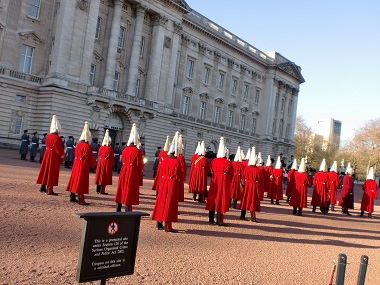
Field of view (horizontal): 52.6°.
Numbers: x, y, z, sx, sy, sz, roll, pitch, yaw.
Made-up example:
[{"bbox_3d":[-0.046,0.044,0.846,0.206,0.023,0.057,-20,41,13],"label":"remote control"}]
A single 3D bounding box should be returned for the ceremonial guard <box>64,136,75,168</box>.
[{"bbox_3d":[-7.401,0.593,23.500,0.550,1.900,0.450,5,-3,39],"label":"ceremonial guard"}]

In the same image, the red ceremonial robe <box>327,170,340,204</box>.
[{"bbox_3d":[6.088,1.935,16.300,0.600,1.400,0.480,6,-3,28],"label":"red ceremonial robe"}]

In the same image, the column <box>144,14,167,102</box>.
[{"bbox_3d":[-5.067,-12.509,57.196,1.500,12.900,1.500,5,-3,41],"label":"column"}]

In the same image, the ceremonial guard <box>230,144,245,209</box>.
[{"bbox_3d":[1.592,1.208,13.150,0.570,2.080,0.520,5,-3,38],"label":"ceremonial guard"}]

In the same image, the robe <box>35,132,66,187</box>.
[{"bbox_3d":[-3.785,0.478,10.500,0.560,1.420,0.500,5,-3,42],"label":"robe"}]

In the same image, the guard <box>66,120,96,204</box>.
[{"bbox_3d":[-2.777,0.540,9.880,0.570,2.080,0.520,5,-3,42],"label":"guard"}]

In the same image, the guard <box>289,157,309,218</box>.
[{"bbox_3d":[3.987,1.610,13.900,0.570,2.080,0.520,6,-3,34],"label":"guard"}]

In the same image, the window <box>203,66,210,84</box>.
[{"bbox_3d":[2.762,-10.934,63.552,0.350,2.750,1.350,5,-3,41],"label":"window"}]

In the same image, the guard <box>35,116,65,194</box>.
[{"bbox_3d":[-3.744,0.319,10.400,0.580,2.100,0.480,5,-3,30],"label":"guard"}]

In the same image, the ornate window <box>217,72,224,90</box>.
[{"bbox_3d":[5.453,-10.437,66.723,0.350,2.750,1.350,5,-3,41],"label":"ornate window"}]

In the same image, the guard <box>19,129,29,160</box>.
[{"bbox_3d":[-10.277,0.162,23.900,0.500,1.860,0.450,5,-3,45],"label":"guard"}]

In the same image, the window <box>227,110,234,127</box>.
[{"bbox_3d":[7.562,-4.396,72.881,0.300,3.200,1.400,5,-3,39],"label":"window"}]

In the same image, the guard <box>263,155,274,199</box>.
[{"bbox_3d":[3.806,1.679,18.700,0.570,2.080,0.520,5,-3,38],"label":"guard"}]

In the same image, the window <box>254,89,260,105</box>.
[{"bbox_3d":[13.335,-8.982,76.012,0.350,2.750,1.350,5,-3,41],"label":"window"}]

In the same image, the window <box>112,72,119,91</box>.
[{"bbox_3d":[-9.762,-7.825,49.543,0.300,2.950,1.250,5,-3,39],"label":"window"}]

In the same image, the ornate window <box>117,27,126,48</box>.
[{"bbox_3d":[-9.558,-14.470,53.185,0.250,2.850,1.300,5,-3,41],"label":"ornate window"}]

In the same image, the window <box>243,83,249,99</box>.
[{"bbox_3d":[11.073,-9.905,76.647,0.300,3.000,1.350,5,-3,39],"label":"window"}]

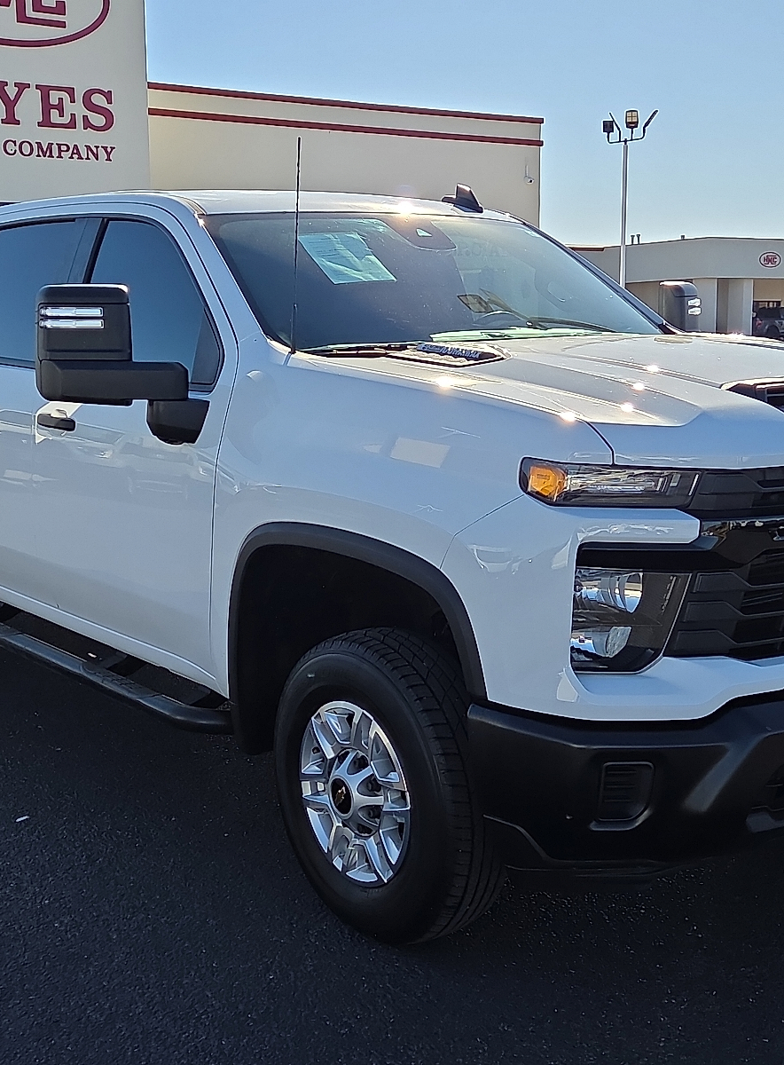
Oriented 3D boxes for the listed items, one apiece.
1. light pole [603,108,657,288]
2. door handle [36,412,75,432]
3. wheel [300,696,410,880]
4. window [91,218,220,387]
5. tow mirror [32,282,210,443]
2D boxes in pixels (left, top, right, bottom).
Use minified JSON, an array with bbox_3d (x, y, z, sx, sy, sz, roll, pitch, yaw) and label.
[{"bbox_3d":[6.635,-8.258,40.543,1.500,7.210,1.200,2,9,14],"label":"light pole"},{"bbox_3d":[-1.105,-0.357,4.704,0.060,0.065,0.260,-8,13,-38],"label":"door handle"},{"bbox_3d":[-0.029,0.653,3.714,0.200,0.470,0.470,-8,11,-38],"label":"wheel"},{"bbox_3d":[-0.731,-0.703,4.356,0.070,0.510,0.970,11,1,-40],"label":"window"},{"bbox_3d":[-0.790,-0.467,4.038,0.465,0.440,0.260,-8,13,-38],"label":"tow mirror"}]

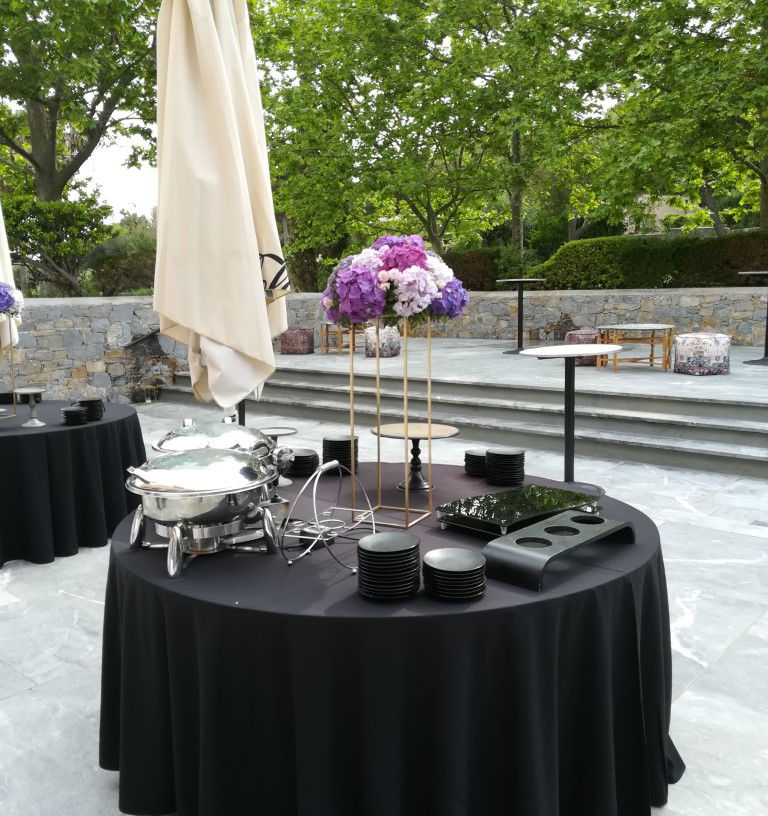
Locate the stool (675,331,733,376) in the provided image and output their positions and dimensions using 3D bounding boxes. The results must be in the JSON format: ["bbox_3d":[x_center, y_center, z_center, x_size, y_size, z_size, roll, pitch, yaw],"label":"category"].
[{"bbox_3d":[3.460,-0.582,8.330,0.500,0.410,0.500,7,12,41],"label":"stool"}]

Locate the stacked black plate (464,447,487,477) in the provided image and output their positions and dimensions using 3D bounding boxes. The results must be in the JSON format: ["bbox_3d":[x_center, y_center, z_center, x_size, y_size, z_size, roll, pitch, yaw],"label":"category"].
[{"bbox_3d":[0.423,0.234,3.260,0.163,0.090,0.163,0,8,7],"label":"stacked black plate"}]

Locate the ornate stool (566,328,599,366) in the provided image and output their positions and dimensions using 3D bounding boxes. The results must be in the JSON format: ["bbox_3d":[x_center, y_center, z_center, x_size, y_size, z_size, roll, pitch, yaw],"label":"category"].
[{"bbox_3d":[2.507,-0.746,9.502,0.510,0.410,0.510,0,9,5],"label":"ornate stool"}]

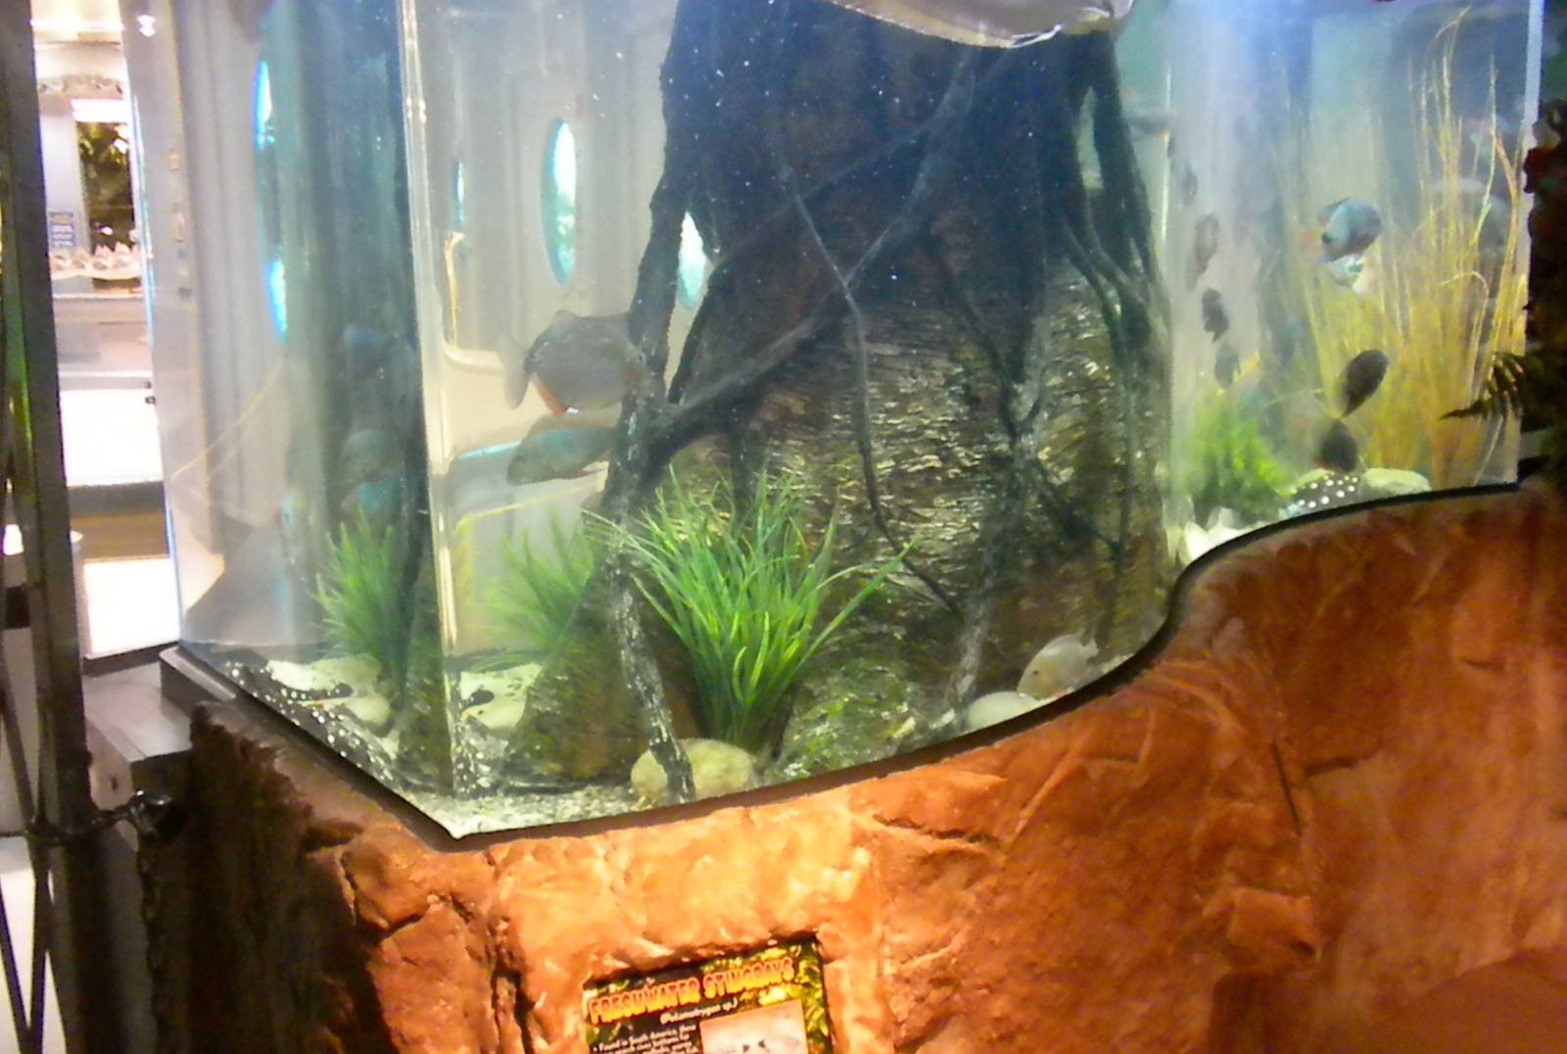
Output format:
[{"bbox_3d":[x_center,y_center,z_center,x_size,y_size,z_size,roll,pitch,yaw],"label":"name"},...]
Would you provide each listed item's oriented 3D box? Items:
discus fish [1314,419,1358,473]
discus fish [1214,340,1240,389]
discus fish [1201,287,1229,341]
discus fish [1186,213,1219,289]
[{"bbox_3d":[1.222,-0.177,3.700,0.135,0.115,0.040,-19,19,-38],"label":"discus fish"},{"bbox_3d":[0.967,-0.353,3.650,0.036,0.105,0.125,5,16,30],"label":"discus fish"},{"bbox_3d":[0.927,-0.457,3.600,0.038,0.110,0.130,5,19,30],"label":"discus fish"},{"bbox_3d":[0.889,-0.585,3.550,0.040,0.120,0.150,5,51,30],"label":"discus fish"}]

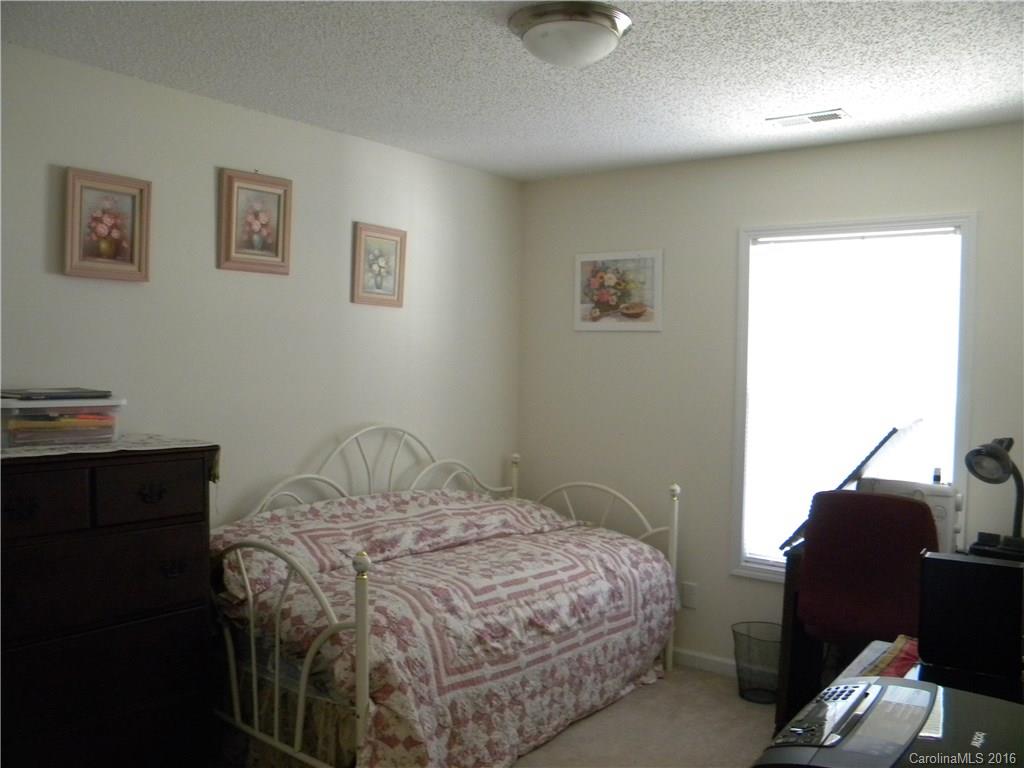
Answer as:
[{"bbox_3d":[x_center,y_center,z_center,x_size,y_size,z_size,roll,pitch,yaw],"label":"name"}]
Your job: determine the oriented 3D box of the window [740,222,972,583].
[{"bbox_3d":[1.409,0.099,3.490,0.950,1.560,0.090,2,2,38],"label":"window"}]

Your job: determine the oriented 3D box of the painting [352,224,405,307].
[{"bbox_3d":[-0.592,-0.531,3.709,0.030,0.352,0.308,2,2,38],"label":"painting"}]

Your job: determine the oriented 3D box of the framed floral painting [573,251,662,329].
[{"bbox_3d":[0.537,-0.465,4.163,0.500,0.400,0.020,2,2,38],"label":"framed floral painting"}]

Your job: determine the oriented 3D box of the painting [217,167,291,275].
[{"bbox_3d":[-0.988,-0.618,3.190,0.035,0.370,0.315,2,2,38],"label":"painting"}]

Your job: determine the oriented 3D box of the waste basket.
[{"bbox_3d":[1.090,1.207,3.590,0.260,0.300,0.260,2,2,38],"label":"waste basket"}]

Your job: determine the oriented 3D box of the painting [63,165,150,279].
[{"bbox_3d":[-1.331,-0.523,2.735,0.030,0.345,0.290,2,2,38],"label":"painting"}]

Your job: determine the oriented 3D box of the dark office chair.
[{"bbox_3d":[1.338,0.940,3.013,0.520,1.000,0.570,2,2,38],"label":"dark office chair"}]

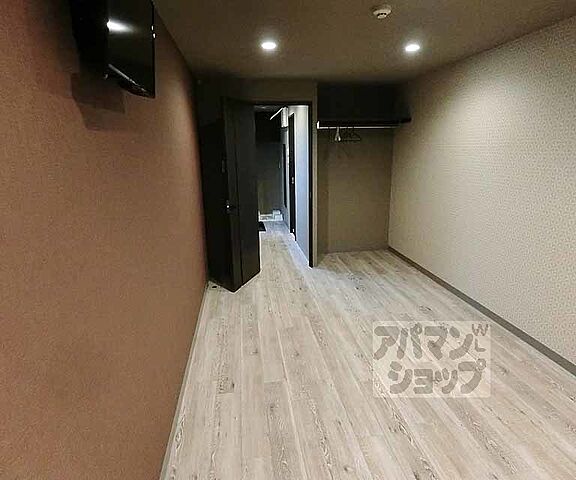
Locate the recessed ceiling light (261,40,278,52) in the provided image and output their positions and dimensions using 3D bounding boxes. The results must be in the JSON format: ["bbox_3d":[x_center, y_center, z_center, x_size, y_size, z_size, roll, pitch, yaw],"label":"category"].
[{"bbox_3d":[-0.150,-1.548,2.629,0.125,0.030,0.125,-3,16,-7],"label":"recessed ceiling light"}]

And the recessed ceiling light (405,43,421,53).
[{"bbox_3d":[1.052,-1.616,2.774,0.125,0.030,0.125,-3,16,-7],"label":"recessed ceiling light"}]

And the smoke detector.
[{"bbox_3d":[0.566,-1.360,1.974,0.110,0.042,0.110,-3,16,-7],"label":"smoke detector"}]

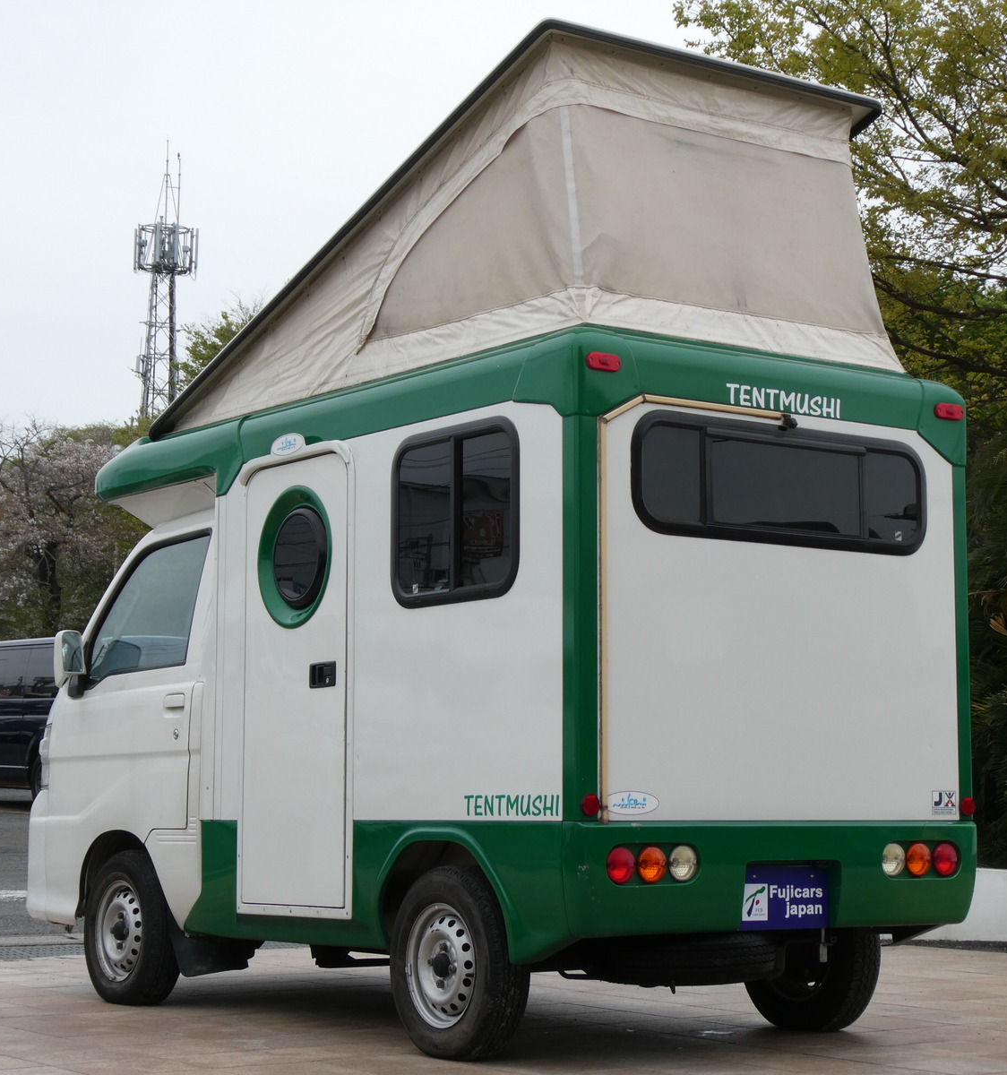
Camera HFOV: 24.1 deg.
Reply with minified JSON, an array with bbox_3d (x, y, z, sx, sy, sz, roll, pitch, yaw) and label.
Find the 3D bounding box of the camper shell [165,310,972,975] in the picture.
[{"bbox_3d":[-0.020,0.428,7.507,1.475,1.670,2.760,5,-8,-36],"label":"camper shell"}]

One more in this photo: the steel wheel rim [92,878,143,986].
[{"bbox_3d":[-1.246,1.329,7.980,0.125,0.340,0.340,5,-8,-36],"label":"steel wheel rim"}]

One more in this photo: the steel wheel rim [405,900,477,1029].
[{"bbox_3d":[-0.121,1.171,6.455,0.125,0.340,0.340,5,-8,-36],"label":"steel wheel rim"}]

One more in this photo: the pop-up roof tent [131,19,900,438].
[{"bbox_3d":[-0.001,-0.835,7.632,1.290,0.860,2.370,5,-8,-36],"label":"pop-up roof tent"}]

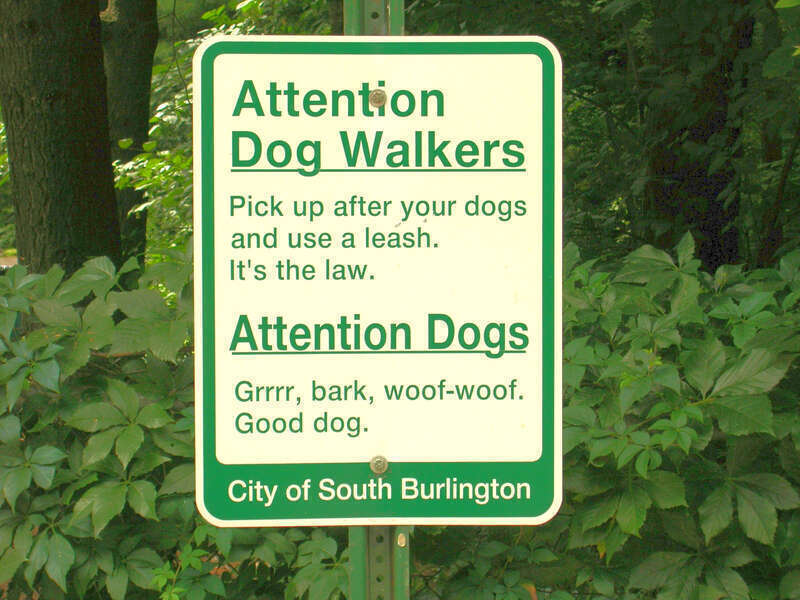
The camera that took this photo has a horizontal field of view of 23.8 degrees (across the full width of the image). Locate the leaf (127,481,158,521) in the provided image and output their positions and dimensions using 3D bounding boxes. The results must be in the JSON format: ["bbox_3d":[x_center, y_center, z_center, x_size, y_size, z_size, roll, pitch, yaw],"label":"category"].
[{"bbox_3d":[-0.393,0.307,2.900,0.045,0.060,0.025,-1,2,-8],"label":"leaf"}]

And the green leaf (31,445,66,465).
[{"bbox_3d":[-0.525,0.232,2.830,0.054,0.010,0.036,-10,48,-18],"label":"green leaf"}]

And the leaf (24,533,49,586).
[{"bbox_3d":[-0.534,0.383,2.800,0.027,0.088,0.010,7,-22,19],"label":"leaf"}]

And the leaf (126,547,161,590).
[{"bbox_3d":[-0.382,0.400,2.820,0.066,0.062,0.014,29,-31,7],"label":"leaf"}]

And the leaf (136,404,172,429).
[{"bbox_3d":[-0.363,0.172,2.800,0.056,0.046,0.010,-2,-40,-13],"label":"leaf"}]

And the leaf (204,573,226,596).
[{"bbox_3d":[-0.274,0.420,2.800,0.046,0.010,0.036,32,54,13],"label":"leaf"}]

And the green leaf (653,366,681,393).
[{"bbox_3d":[0.388,0.114,2.750,0.038,0.010,0.053,-34,67,-34],"label":"green leaf"}]

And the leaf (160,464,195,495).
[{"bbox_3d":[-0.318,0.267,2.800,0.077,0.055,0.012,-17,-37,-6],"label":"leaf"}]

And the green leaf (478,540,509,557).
[{"bbox_3d":[0.148,0.393,3.000,0.046,0.025,0.025,0,2,3],"label":"green leaf"}]

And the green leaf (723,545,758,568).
[{"bbox_3d":[0.521,0.393,2.900,0.054,0.036,0.030,0,2,10],"label":"green leaf"}]

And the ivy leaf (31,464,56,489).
[{"bbox_3d":[-0.532,0.262,2.830,0.036,0.046,0.010,-32,-22,-22],"label":"ivy leaf"}]

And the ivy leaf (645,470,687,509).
[{"bbox_3d":[0.385,0.276,2.750,0.058,0.077,0.013,-42,-18,-31],"label":"ivy leaf"}]

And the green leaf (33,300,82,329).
[{"bbox_3d":[-0.535,0.021,2.950,0.073,0.046,0.035,-1,2,-10],"label":"green leaf"}]

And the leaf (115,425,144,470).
[{"bbox_3d":[-0.412,0.223,2.890,0.045,0.066,0.028,-1,2,-8],"label":"leaf"}]

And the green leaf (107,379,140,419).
[{"bbox_3d":[-0.426,0.153,2.920,0.051,0.063,0.030,-1,2,-8],"label":"green leaf"}]

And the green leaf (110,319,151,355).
[{"bbox_3d":[-0.421,0.057,2.960,0.061,0.055,0.035,-1,2,-8],"label":"green leaf"}]

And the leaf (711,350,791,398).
[{"bbox_3d":[0.529,0.109,2.850,0.121,0.071,0.040,0,2,11],"label":"leaf"}]

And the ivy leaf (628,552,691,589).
[{"bbox_3d":[0.377,0.394,2.750,0.107,0.054,0.012,-26,-37,-9],"label":"ivy leaf"}]

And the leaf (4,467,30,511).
[{"bbox_3d":[-0.587,0.288,2.900,0.042,0.066,0.025,-1,2,-12],"label":"leaf"}]

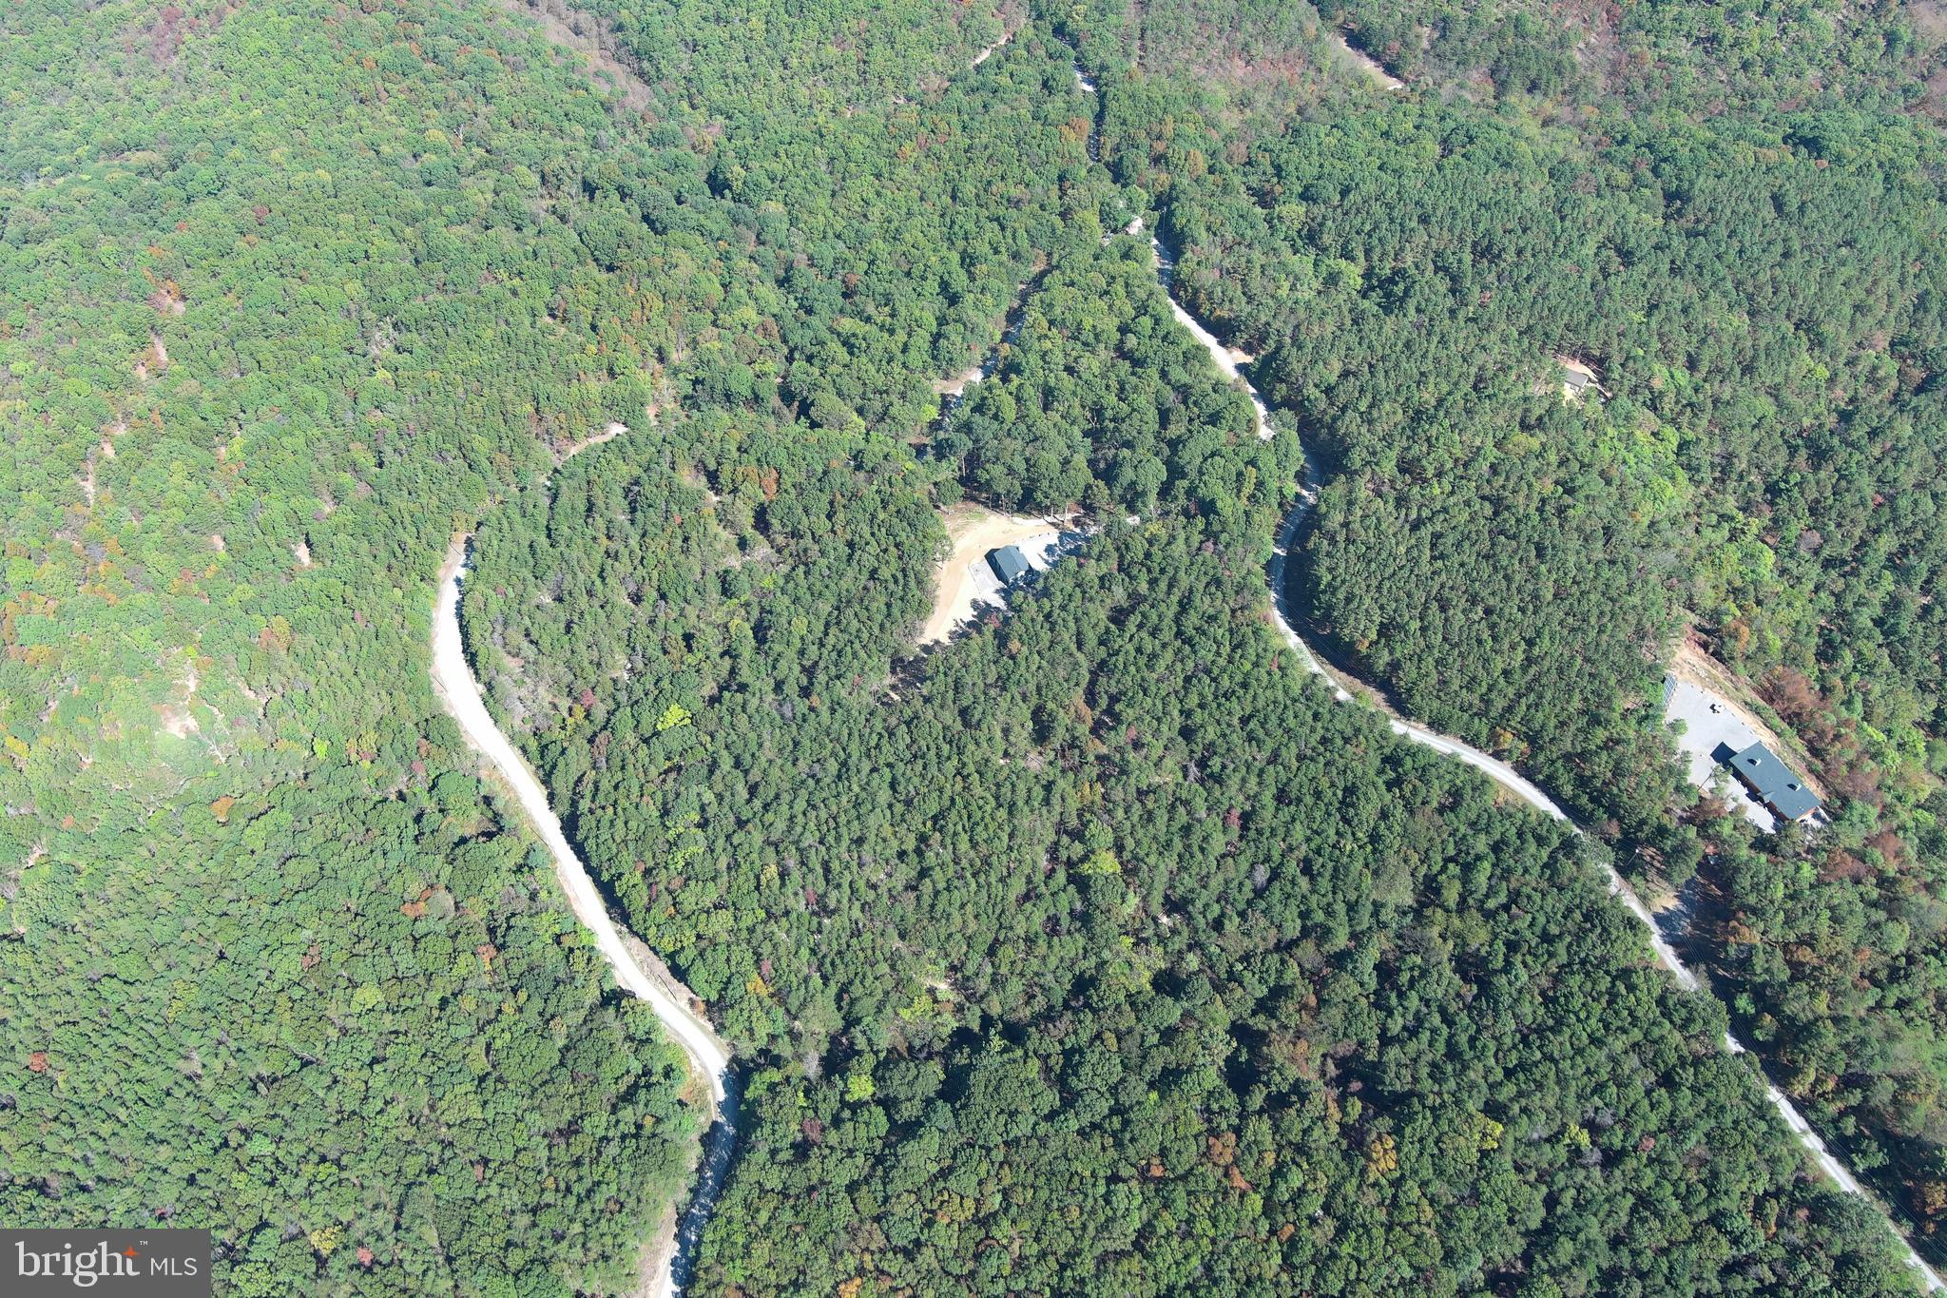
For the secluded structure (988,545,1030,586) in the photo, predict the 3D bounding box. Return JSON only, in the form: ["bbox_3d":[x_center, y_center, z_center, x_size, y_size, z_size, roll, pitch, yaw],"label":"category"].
[{"bbox_3d":[10.430,-22.032,412.868,6.800,5.000,9.300,-17,51,-15],"label":"secluded structure"}]

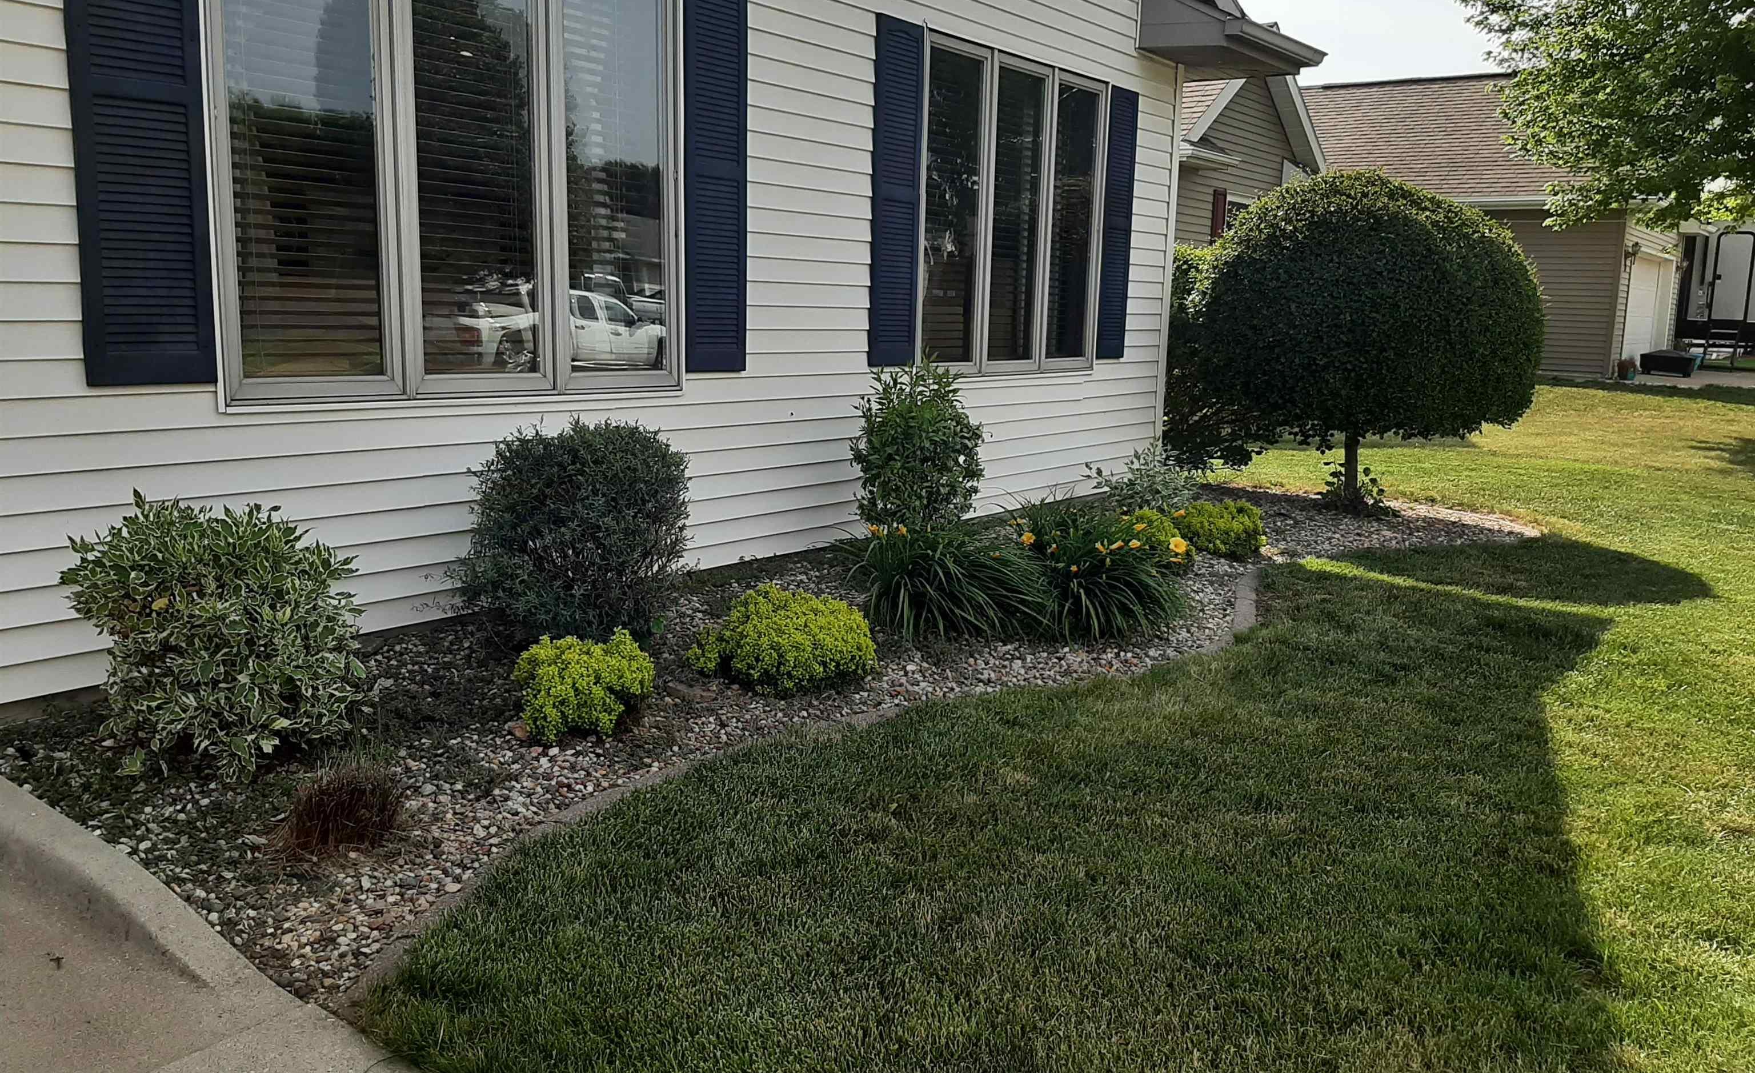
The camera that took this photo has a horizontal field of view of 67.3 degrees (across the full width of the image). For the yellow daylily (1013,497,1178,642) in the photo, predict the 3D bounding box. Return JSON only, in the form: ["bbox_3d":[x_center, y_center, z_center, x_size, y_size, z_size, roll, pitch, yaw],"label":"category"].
[{"bbox_3d":[0.820,0.111,4.957,0.629,0.531,0.599,1,10,0],"label":"yellow daylily"}]

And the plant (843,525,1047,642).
[{"bbox_3d":[0.251,0.166,4.933,0.749,0.381,0.789,1,10,0],"label":"plant"}]

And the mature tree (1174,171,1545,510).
[{"bbox_3d":[3.074,-1.254,8.480,2.108,2.062,2.108,9,12,37],"label":"mature tree"}]

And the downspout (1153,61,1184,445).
[{"bbox_3d":[1.896,-1.684,8.684,0.080,2.724,0.090,9,12,37],"label":"downspout"}]

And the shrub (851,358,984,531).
[{"bbox_3d":[0.180,-0.338,6.018,0.600,0.944,0.600,1,10,0],"label":"shrub"}]

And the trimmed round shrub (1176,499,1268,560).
[{"bbox_3d":[1.720,-0.037,6.598,0.443,0.270,0.443,9,12,37],"label":"trimmed round shrub"}]

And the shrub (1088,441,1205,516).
[{"bbox_3d":[1.534,-0.328,7.617,0.674,0.431,0.674,1,10,0],"label":"shrub"}]

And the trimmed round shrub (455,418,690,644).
[{"bbox_3d":[-1.027,-0.010,4.513,0.737,0.772,0.775,1,10,0],"label":"trimmed round shrub"}]

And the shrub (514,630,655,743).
[{"bbox_3d":[-0.818,0.414,3.687,0.385,0.278,0.385,1,10,0],"label":"shrub"}]

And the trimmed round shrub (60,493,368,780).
[{"bbox_3d":[-1.656,0.241,3.329,0.687,0.678,0.687,9,12,37],"label":"trimmed round shrub"}]

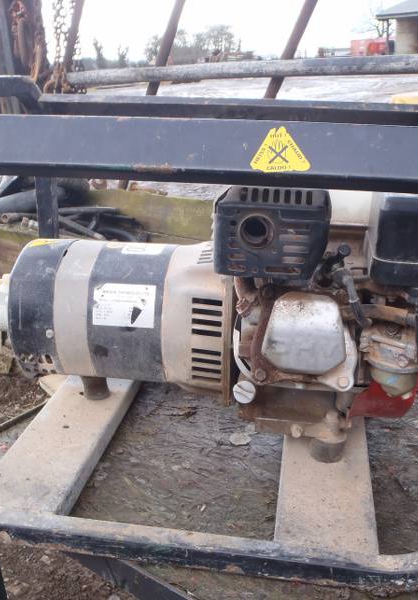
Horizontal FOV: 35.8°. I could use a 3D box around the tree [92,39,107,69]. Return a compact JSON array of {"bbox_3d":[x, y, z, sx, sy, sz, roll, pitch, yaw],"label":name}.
[{"bbox_3d":[-17.768,-39.754,105.000,2.500,5.200,2.500,-3,20,0],"label":"tree"}]

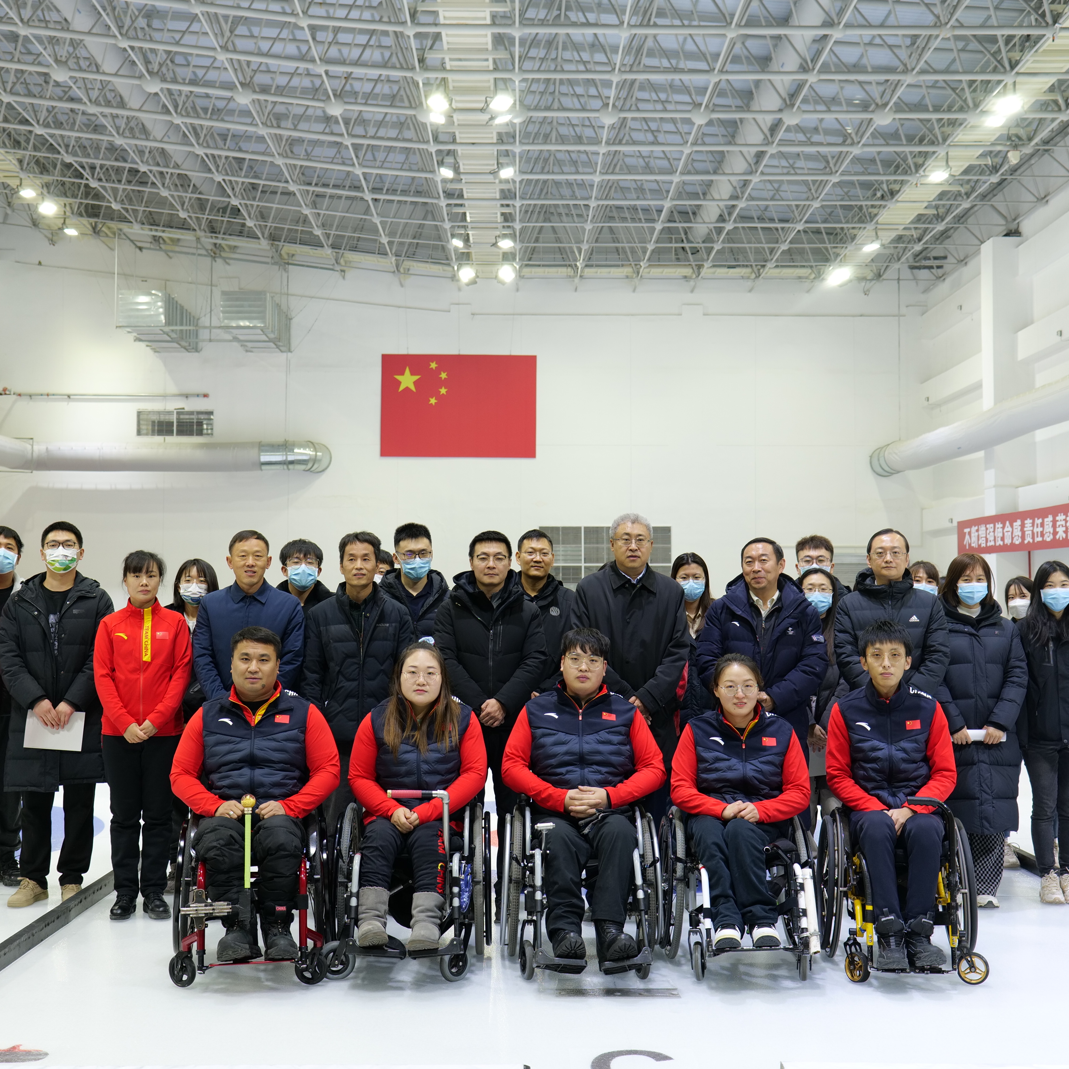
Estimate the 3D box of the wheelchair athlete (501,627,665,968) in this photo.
[{"bbox_3d":[0.199,1.029,6.202,0.660,1.311,0.840,0,-2,0],"label":"wheelchair athlete"}]

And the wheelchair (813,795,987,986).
[{"bbox_3d":[1.474,1.307,6.271,0.665,0.830,0.940,0,-2,2],"label":"wheelchair"}]

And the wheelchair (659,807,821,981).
[{"bbox_3d":[0.798,1.297,6.179,0.620,0.800,0.860,0,-3,1],"label":"wheelchair"}]

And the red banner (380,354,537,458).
[{"bbox_3d":[-2.785,-4.736,57.749,5.720,3.800,0.060,0,-2,0],"label":"red banner"}]

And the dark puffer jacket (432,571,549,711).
[{"bbox_3d":[-0.200,0.530,7.094,0.530,0.717,0.370,0,-3,-1],"label":"dark puffer jacket"}]

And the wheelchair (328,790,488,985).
[{"bbox_3d":[-0.486,1.283,6.230,0.630,0.830,0.900,0,-3,1],"label":"wheelchair"}]

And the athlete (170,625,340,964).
[{"bbox_3d":[-1.095,0.980,6.113,0.670,1.244,0.760,0,-3,-8],"label":"athlete"}]

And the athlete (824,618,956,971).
[{"bbox_3d":[1.388,0.980,6.093,0.550,1.298,0.740,0,-3,8],"label":"athlete"}]

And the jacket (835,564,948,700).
[{"bbox_3d":[1.677,0.550,7.334,0.550,0.793,0.330,0,-2,8],"label":"jacket"}]

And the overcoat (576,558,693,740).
[{"bbox_3d":[0.453,0.596,7.141,0.560,0.950,0.370,0,-3,3],"label":"overcoat"}]

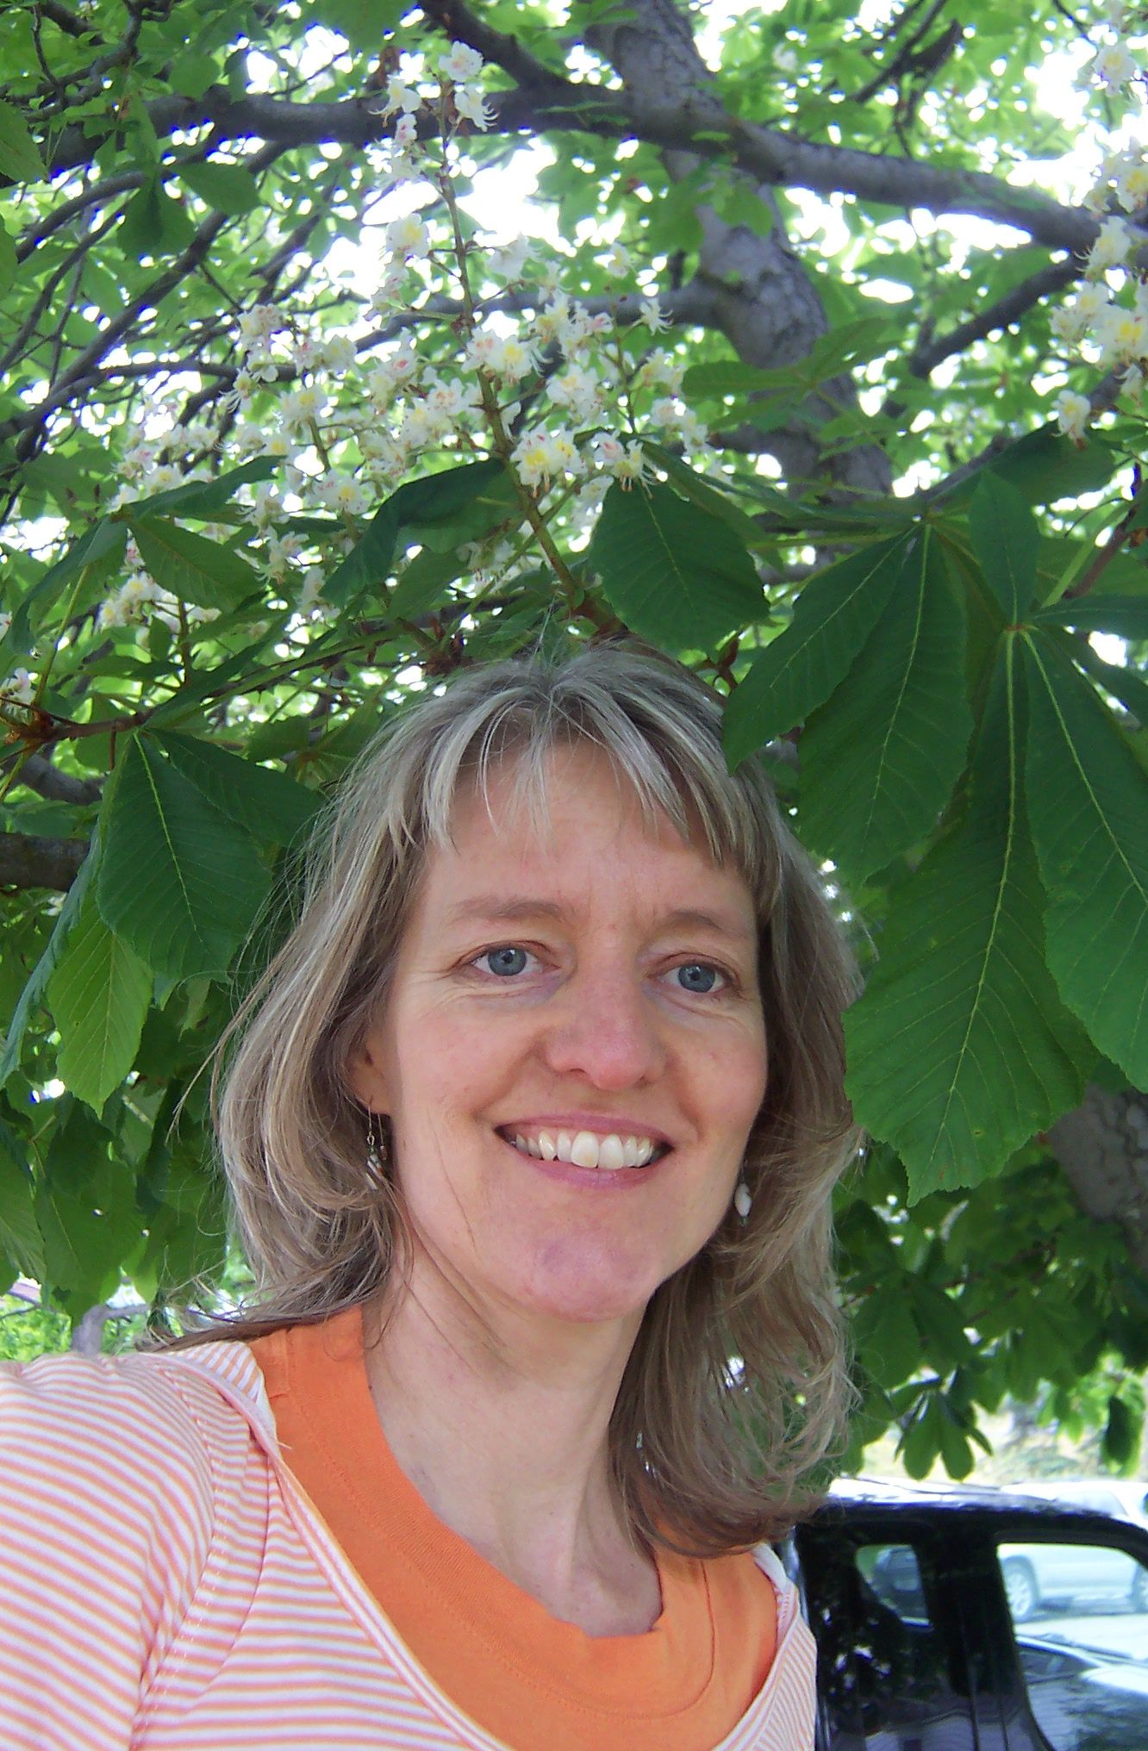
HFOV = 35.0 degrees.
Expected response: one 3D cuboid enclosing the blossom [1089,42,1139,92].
[{"bbox_3d":[0.273,-0.408,0.920,0.025,0.026,0.024,-5,-20,14],"label":"blossom"}]

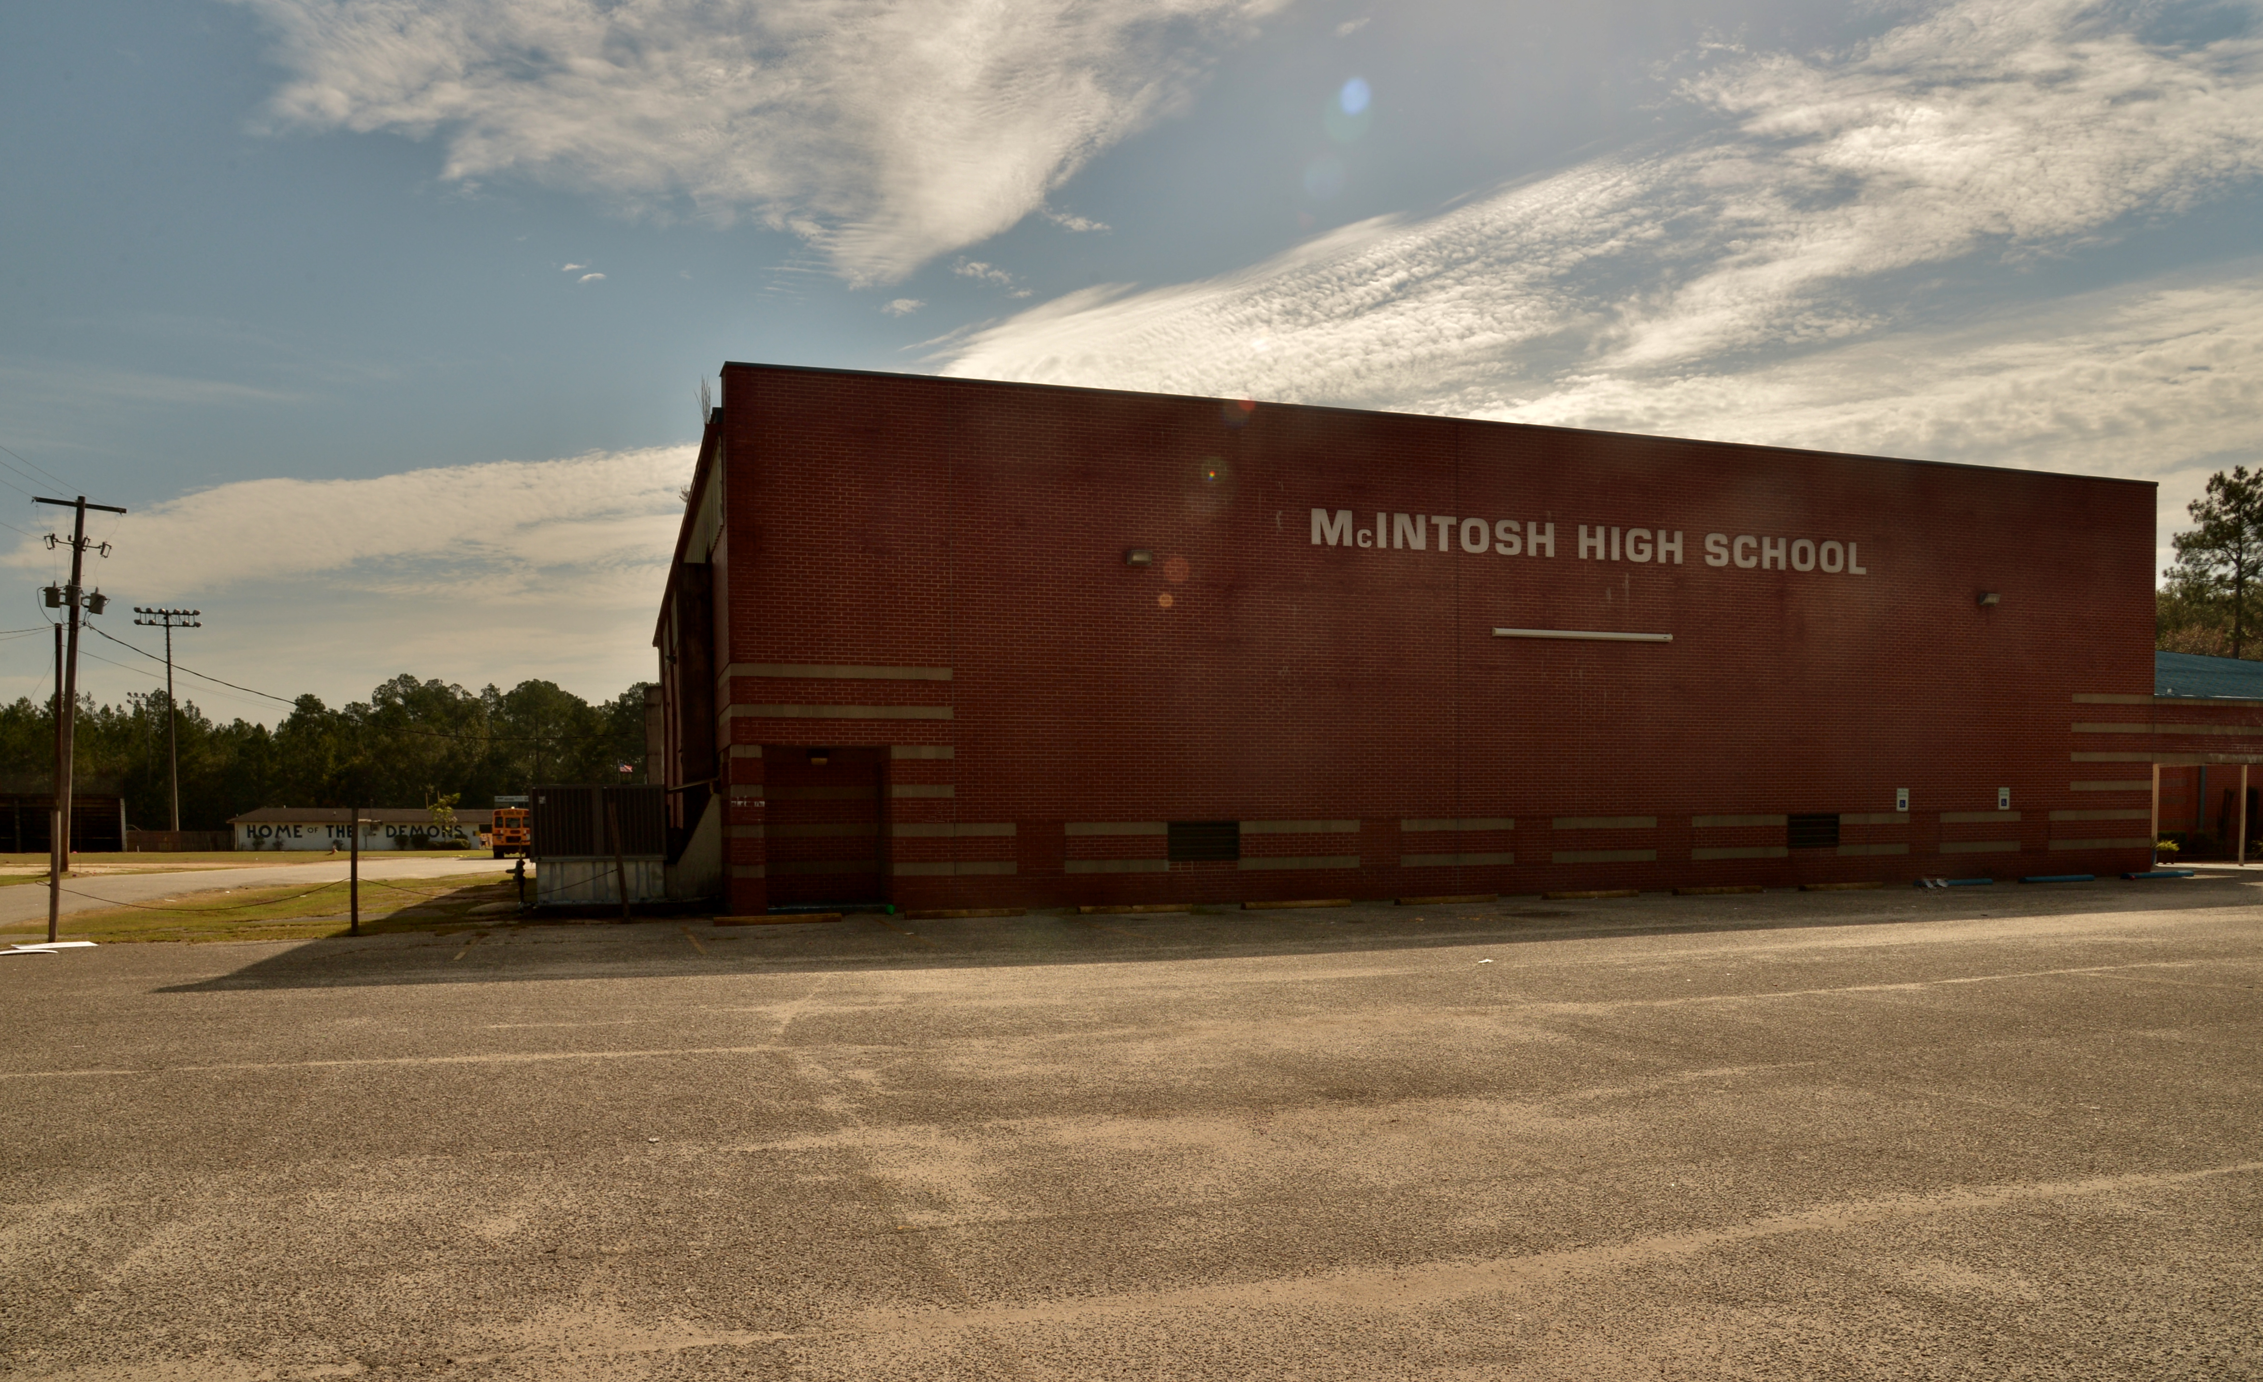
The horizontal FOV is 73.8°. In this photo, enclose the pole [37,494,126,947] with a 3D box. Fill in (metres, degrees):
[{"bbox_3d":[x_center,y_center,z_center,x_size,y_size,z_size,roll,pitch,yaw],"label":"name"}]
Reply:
[{"bbox_3d":[-32.863,-0.269,46.908,2.450,11.740,0.900,1,-4,-23],"label":"pole"}]

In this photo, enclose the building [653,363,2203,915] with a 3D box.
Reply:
[{"bbox_3d":[2.438,0.620,43.899,29.600,8.330,34.000,1,-4,-19],"label":"building"}]

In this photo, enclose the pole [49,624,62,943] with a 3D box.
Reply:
[{"bbox_3d":[-13.226,1.128,18.536,0.140,3.900,0.140,1,-4,-23],"label":"pole"}]

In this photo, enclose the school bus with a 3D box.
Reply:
[{"bbox_3d":[-39.268,9.051,96.695,2.450,3.050,11.000,1,-4,-19],"label":"school bus"}]

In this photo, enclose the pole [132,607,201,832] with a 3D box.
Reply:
[{"bbox_3d":[-73.248,2.943,115.294,4.300,18.700,0.800,-3,-2,-32],"label":"pole"}]

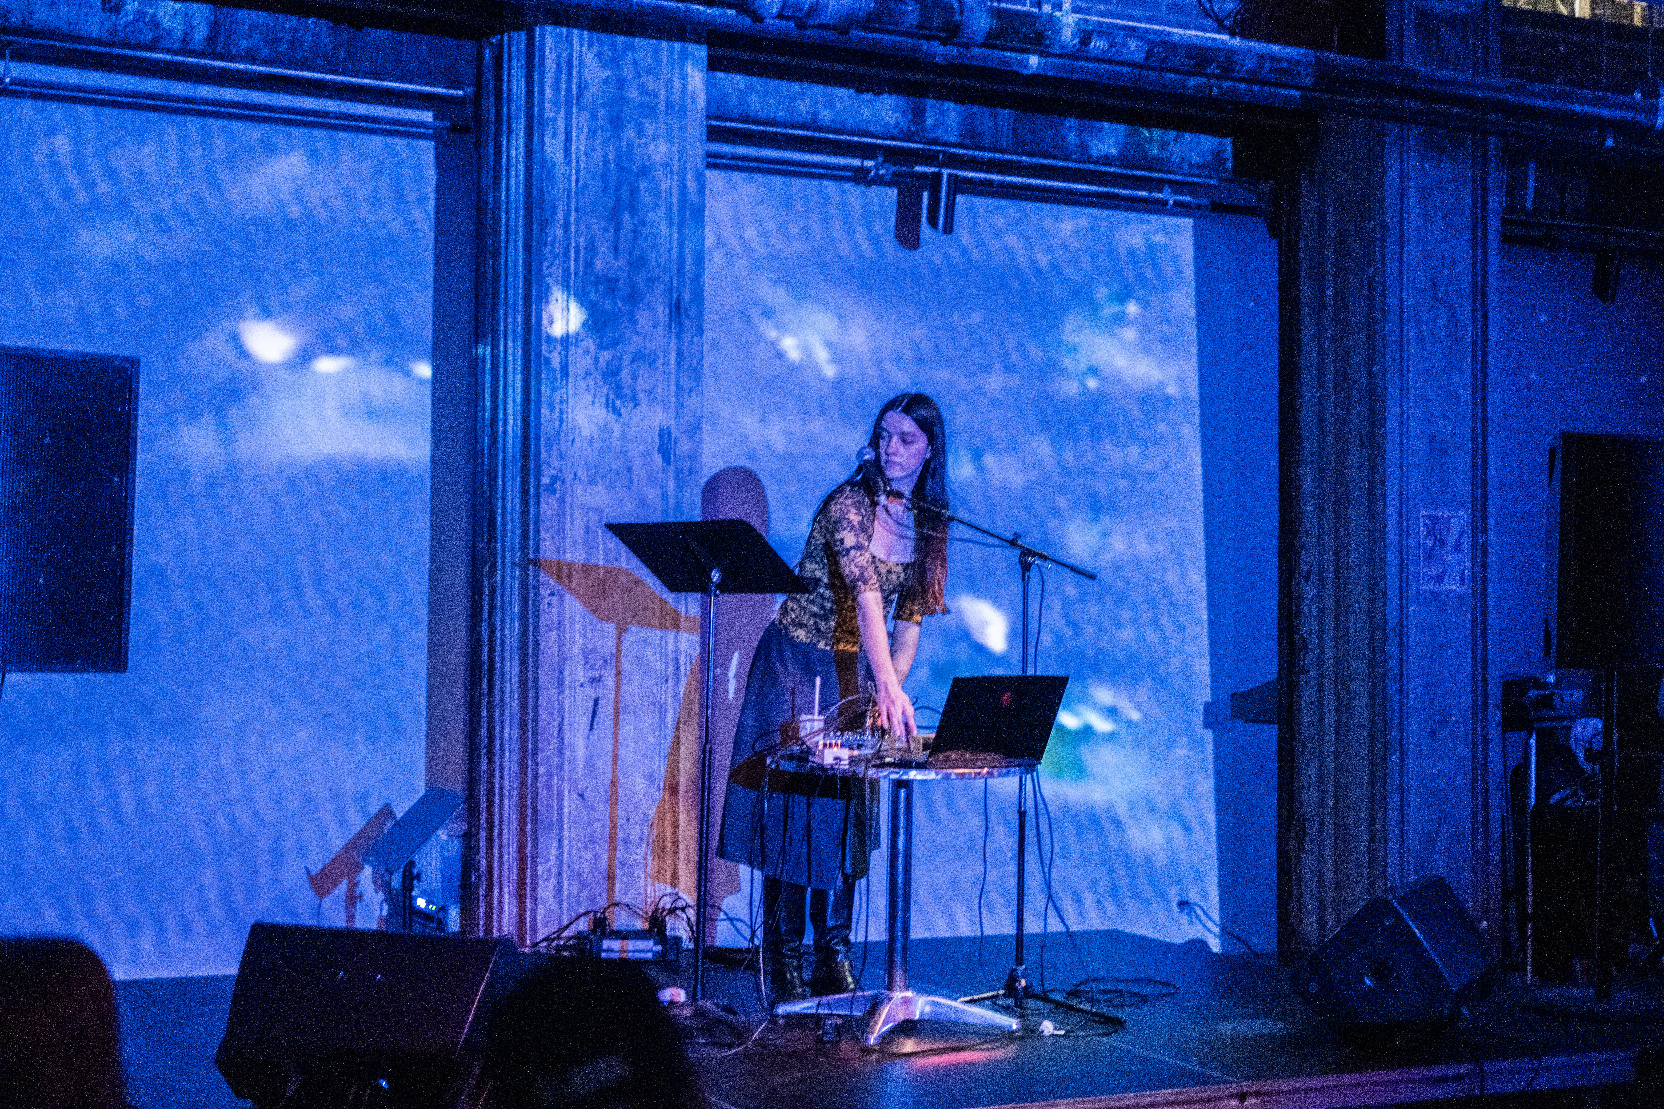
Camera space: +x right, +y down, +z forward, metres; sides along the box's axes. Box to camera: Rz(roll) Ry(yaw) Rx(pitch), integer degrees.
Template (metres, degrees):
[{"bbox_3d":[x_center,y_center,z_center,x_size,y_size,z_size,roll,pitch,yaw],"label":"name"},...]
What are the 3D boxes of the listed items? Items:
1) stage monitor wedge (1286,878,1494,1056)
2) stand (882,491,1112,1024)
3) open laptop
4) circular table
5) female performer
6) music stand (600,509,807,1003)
[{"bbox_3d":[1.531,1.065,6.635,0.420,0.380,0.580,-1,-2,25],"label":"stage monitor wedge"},{"bbox_3d":[0.473,0.534,6.727,0.660,1.420,0.550,1,-2,-5],"label":"stand"},{"bbox_3d":[0.357,0.434,6.442,0.380,0.237,0.360,2,-3,-35],"label":"open laptop"},{"bbox_3d":[0.181,0.895,6.553,0.720,0.690,0.720,0,-2,0],"label":"circular table"},{"bbox_3d":[0.009,0.411,6.885,0.500,1.680,0.680,2,-3,-37],"label":"female performer"},{"bbox_3d":[-0.336,0.576,6.559,0.510,1.320,0.480,-1,-3,42],"label":"music stand"}]

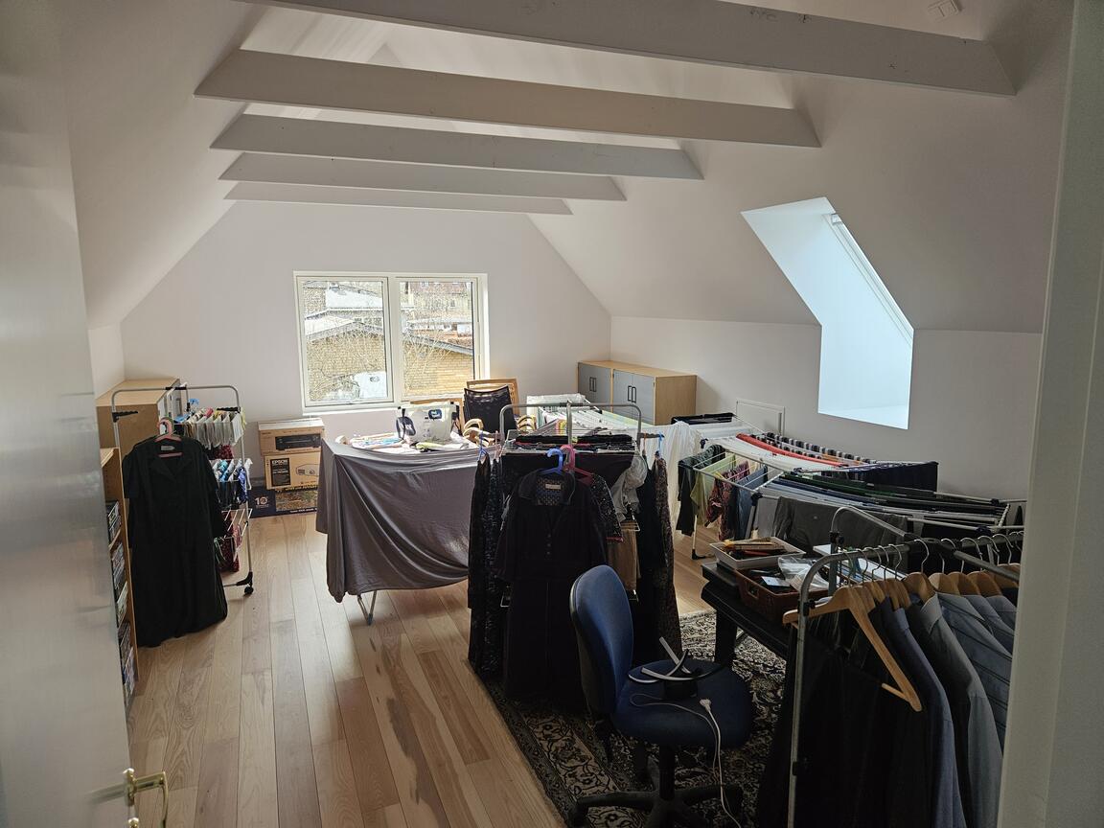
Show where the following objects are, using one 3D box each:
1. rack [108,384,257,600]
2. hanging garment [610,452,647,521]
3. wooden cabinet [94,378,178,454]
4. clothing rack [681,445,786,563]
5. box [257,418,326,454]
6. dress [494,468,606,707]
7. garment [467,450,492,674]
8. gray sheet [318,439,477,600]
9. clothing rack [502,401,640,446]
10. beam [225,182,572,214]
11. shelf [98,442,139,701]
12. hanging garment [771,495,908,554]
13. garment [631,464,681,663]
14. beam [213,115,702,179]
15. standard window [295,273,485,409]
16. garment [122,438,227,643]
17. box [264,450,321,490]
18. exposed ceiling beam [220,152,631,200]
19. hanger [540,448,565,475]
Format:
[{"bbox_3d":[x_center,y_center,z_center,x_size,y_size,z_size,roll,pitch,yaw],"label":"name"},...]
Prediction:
[{"bbox_3d":[-2.057,0.454,4.129,0.640,1.210,0.590,-3,9,-18],"label":"rack"},{"bbox_3d":[0.329,0.317,3.170,0.180,0.300,0.130,0,9,1],"label":"hanging garment"},{"bbox_3d":[-2.814,0.379,5.083,0.390,1.086,1.620,-4,9,-21],"label":"wooden cabinet"},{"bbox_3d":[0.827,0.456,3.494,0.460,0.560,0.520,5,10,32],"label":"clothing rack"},{"bbox_3d":[-2.119,0.182,5.971,0.480,0.197,0.410,-4,9,-21],"label":"box"},{"bbox_3d":[-0.004,0.737,3.078,0.461,1.043,0.180,0,9,1],"label":"dress"},{"bbox_3d":[-0.342,0.672,3.507,0.120,0.974,0.420,0,9,1],"label":"garment"},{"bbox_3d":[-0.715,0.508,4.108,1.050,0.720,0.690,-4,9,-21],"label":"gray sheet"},{"bbox_3d":[0.093,0.583,3.488,0.680,1.260,0.640,0,9,1],"label":"clothing rack"},{"bbox_3d":[-1.119,-1.748,5.916,2.809,0.172,0.045,-4,9,-21],"label":"beam"},{"bbox_3d":[-1.882,0.734,2.773,0.370,1.060,0.760,-4,9,-21],"label":"shelf"},{"bbox_3d":[1.139,0.526,2.926,0.495,0.330,0.090,5,11,33],"label":"hanging garment"},{"bbox_3d":[0.462,0.651,3.323,0.200,0.940,0.400,-1,9,-3],"label":"garment"},{"bbox_3d":[-0.363,-1.473,4.106,2.834,0.172,0.045,-4,9,-21],"label":"beam"},{"bbox_3d":[-1.473,-0.701,6.943,1.750,1.230,0.140,-4,9,-21],"label":"standard window"},{"bbox_3d":[-1.898,0.616,3.704,0.230,0.980,0.450,8,12,43],"label":"garment"},{"bbox_3d":[-2.071,0.403,5.978,0.470,0.272,0.390,-4,9,-21],"label":"box"},{"bbox_3d":[-0.741,-1.614,5.032,2.834,0.172,0.045,-4,9,-21],"label":"exposed ceiling beam"},{"bbox_3d":[0.014,0.229,2.999,0.380,0.200,0.015,0,9,1],"label":"hanger"}]

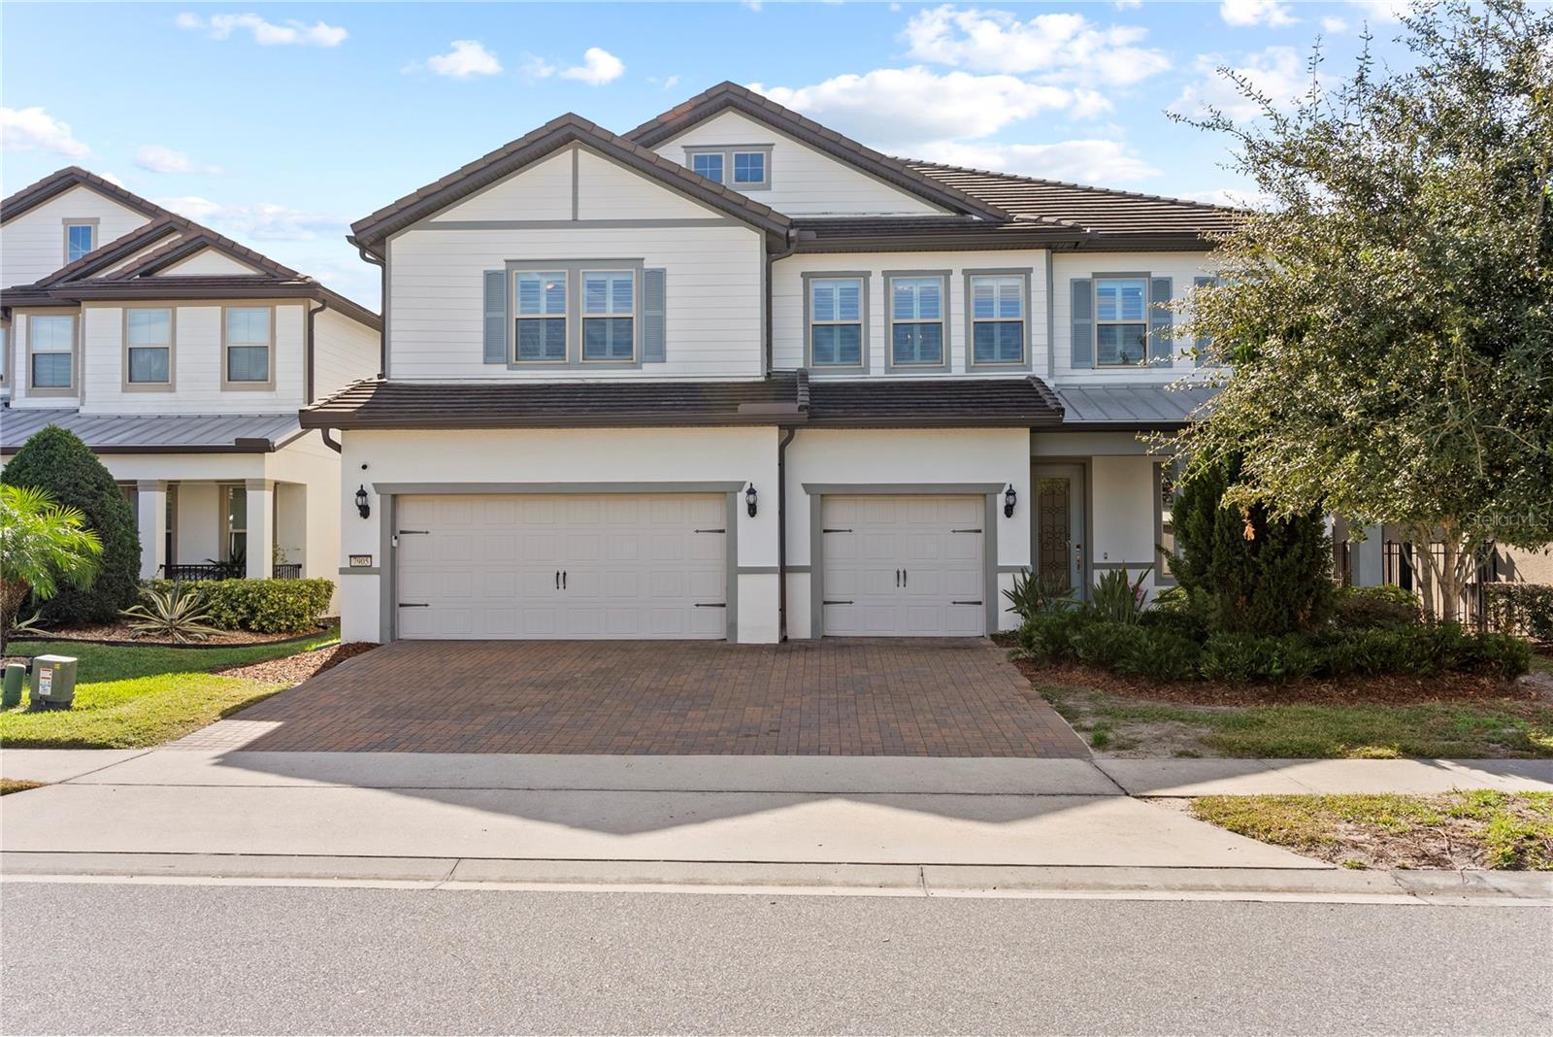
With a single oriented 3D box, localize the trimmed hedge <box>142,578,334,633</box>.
[{"bbox_3d":[-9.447,1.532,21.224,3.289,0.909,1.200,0,-2,3],"label":"trimmed hedge"}]

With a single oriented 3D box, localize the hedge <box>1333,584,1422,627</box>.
[{"bbox_3d":[8.304,1.362,16.805,1.305,0.850,1.200,0,-2,3],"label":"hedge"}]

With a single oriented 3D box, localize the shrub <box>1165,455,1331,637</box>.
[{"bbox_3d":[6.343,0.449,16.169,2.105,2.737,1.900,0,-2,3],"label":"shrub"}]

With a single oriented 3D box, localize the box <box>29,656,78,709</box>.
[{"bbox_3d":[-7.680,1.742,12.825,0.380,0.557,0.300,0,-2,3],"label":"box"}]

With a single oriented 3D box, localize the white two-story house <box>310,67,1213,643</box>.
[{"bbox_3d":[1.485,-2.371,23.830,15.900,8.670,14.000,0,-2,3],"label":"white two-story house"}]

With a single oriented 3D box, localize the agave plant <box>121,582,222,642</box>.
[{"bbox_3d":[-9.665,1.495,19.282,1.568,0.878,1.400,0,-2,3],"label":"agave plant"}]

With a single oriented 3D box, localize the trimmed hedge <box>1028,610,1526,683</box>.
[{"bbox_3d":[5.904,1.573,15.007,5.600,0.690,2.400,0,-2,3],"label":"trimmed hedge"}]

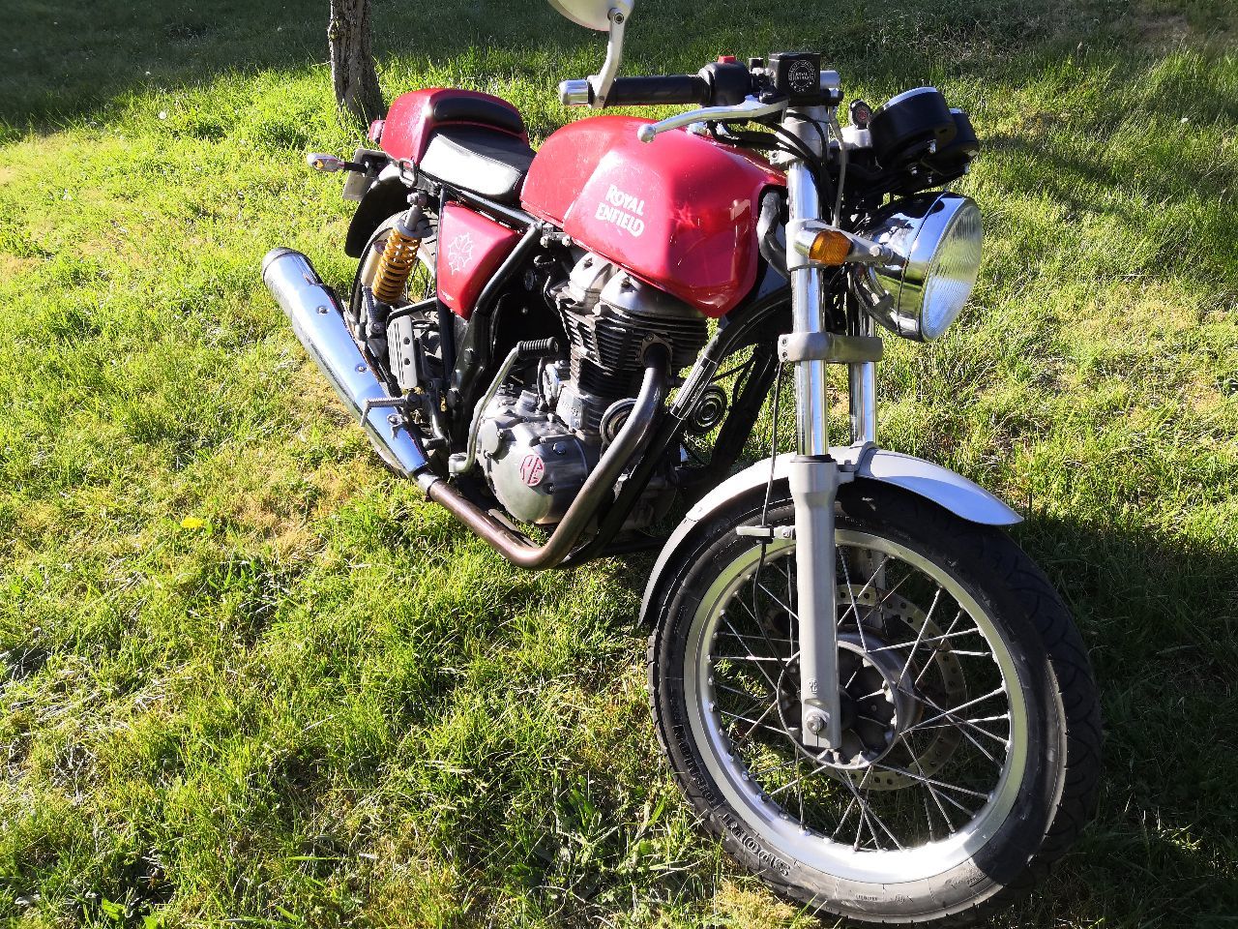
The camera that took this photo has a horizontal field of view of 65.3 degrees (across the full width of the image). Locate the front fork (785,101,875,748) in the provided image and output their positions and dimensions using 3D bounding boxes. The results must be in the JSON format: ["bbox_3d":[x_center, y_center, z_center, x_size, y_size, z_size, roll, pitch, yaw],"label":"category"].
[{"bbox_3d":[0.301,-0.040,1.322,0.085,0.820,0.250,0,5,33],"label":"front fork"}]

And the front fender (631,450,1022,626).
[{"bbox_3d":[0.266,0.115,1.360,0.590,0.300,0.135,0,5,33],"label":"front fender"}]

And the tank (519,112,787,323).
[{"bbox_3d":[0.087,-0.422,1.531,0.310,0.240,0.630,-5,30,-38],"label":"tank"}]

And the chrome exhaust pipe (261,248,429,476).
[{"bbox_3d":[-0.600,-0.232,2.114,0.110,0.110,0.730,-8,48,-41],"label":"chrome exhaust pipe"}]

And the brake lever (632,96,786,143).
[{"bbox_3d":[0.115,-0.392,1.081,0.195,0.032,0.042,-19,37,-24],"label":"brake lever"}]

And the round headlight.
[{"bbox_3d":[0.373,-0.265,1.253,0.165,0.190,0.190,23,17,30],"label":"round headlight"}]

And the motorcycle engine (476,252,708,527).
[{"bbox_3d":[-0.050,-0.115,1.737,0.330,0.520,0.450,-5,30,-38],"label":"motorcycle engine"}]

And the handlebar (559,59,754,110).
[{"bbox_3d":[0.052,-0.441,1.124,0.260,0.060,0.060,-11,34,-22],"label":"handlebar"}]

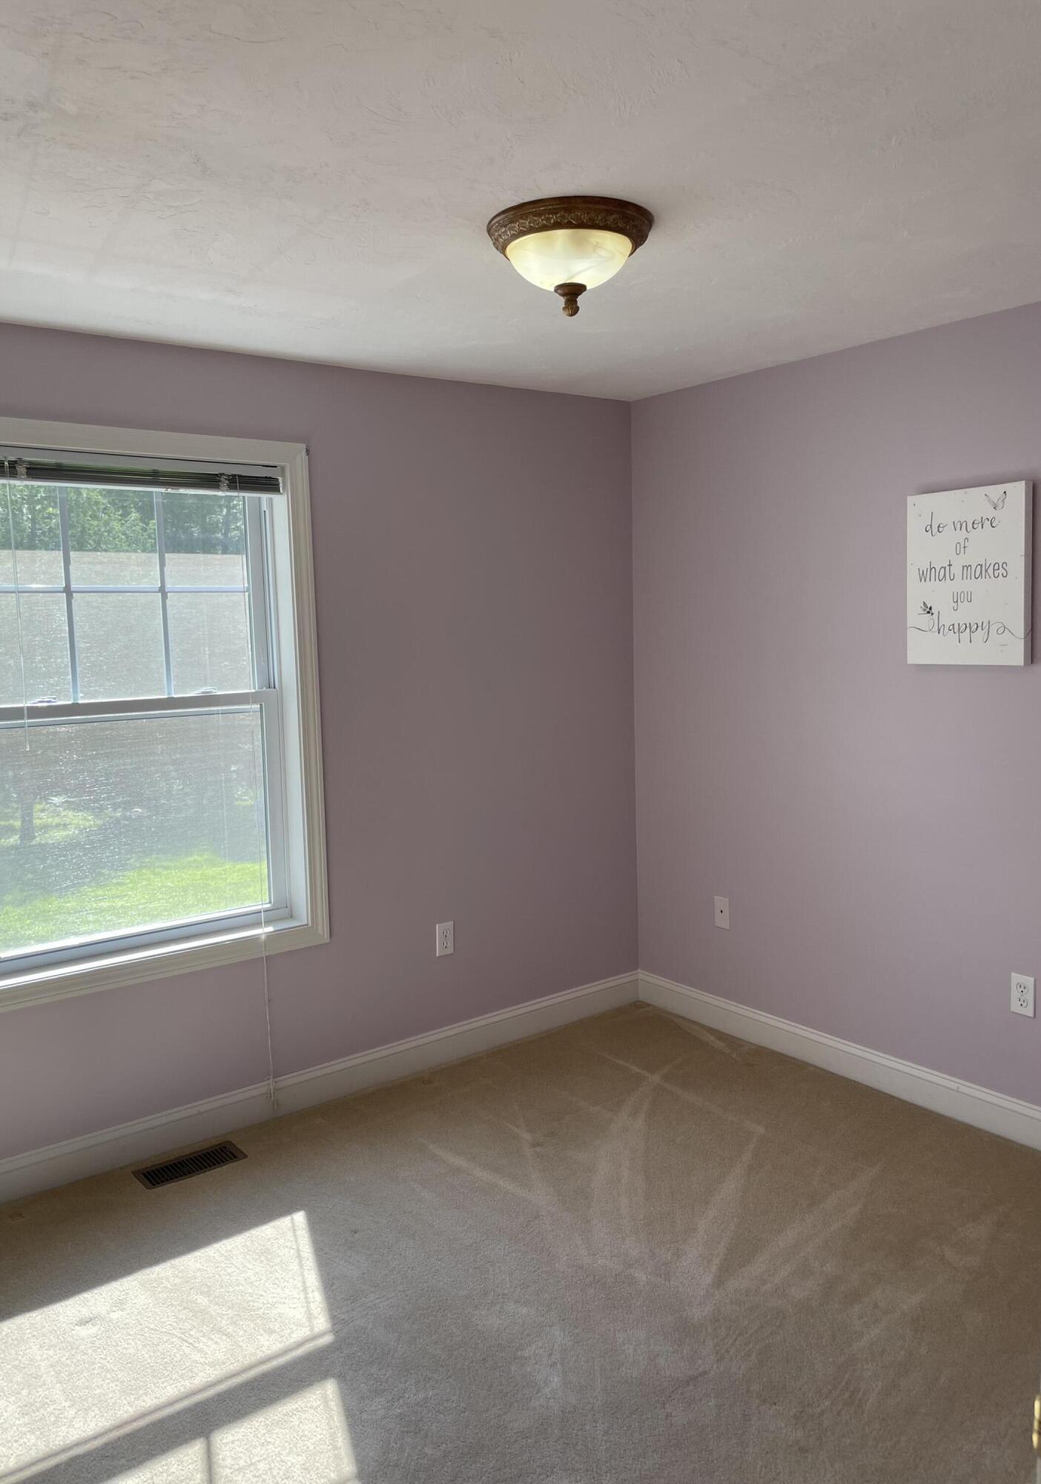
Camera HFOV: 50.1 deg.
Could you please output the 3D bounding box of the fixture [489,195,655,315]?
[{"bbox_3d":[0.104,-0.968,2.282,0.339,0.190,0.339,-2,7,0],"label":"fixture"}]

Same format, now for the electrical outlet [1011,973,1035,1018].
[{"bbox_3d":[1.447,0.732,3.214,0.008,0.116,0.071,-7,8,-37],"label":"electrical outlet"}]

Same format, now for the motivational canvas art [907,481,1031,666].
[{"bbox_3d":[1.290,-0.473,3.214,0.039,0.501,0.363,-7,8,-37],"label":"motivational canvas art"}]

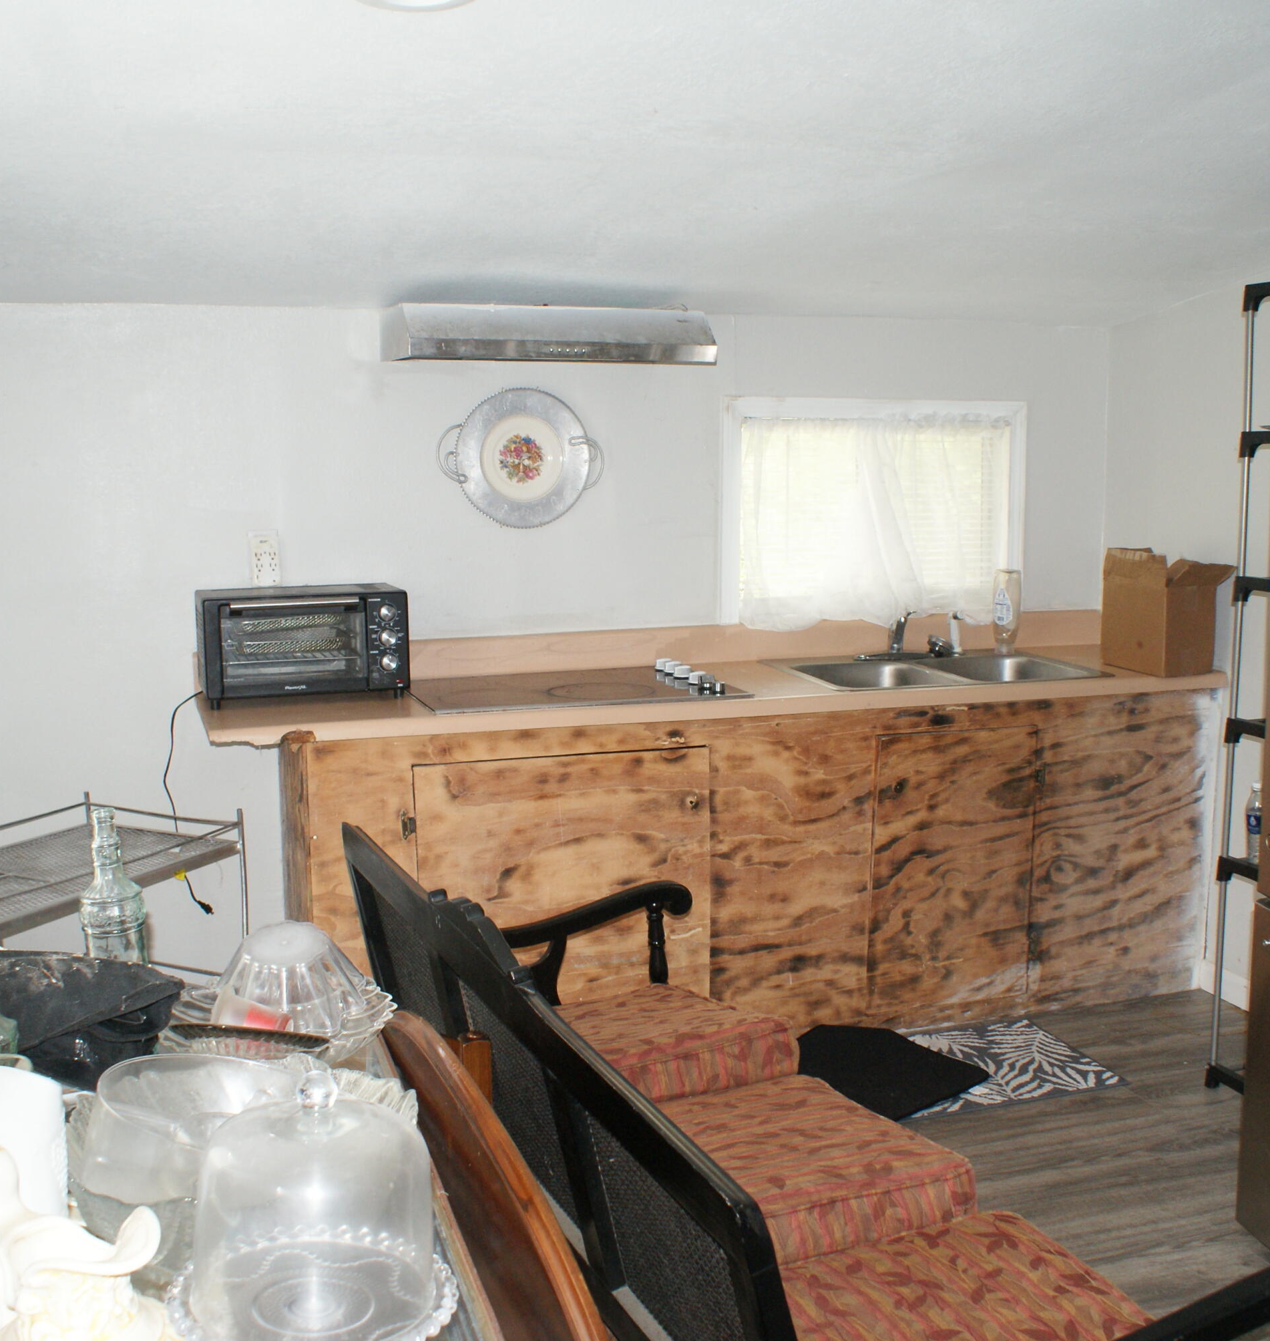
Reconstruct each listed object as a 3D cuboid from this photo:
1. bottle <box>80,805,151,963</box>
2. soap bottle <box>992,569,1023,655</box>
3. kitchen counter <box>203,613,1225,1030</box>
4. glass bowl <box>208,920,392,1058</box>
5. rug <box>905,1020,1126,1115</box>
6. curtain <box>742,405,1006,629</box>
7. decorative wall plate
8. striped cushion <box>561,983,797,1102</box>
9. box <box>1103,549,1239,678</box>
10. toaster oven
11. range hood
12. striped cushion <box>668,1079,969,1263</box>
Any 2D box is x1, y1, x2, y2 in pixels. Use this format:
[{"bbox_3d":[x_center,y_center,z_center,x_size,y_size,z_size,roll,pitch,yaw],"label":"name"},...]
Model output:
[{"bbox_3d":[-0.690,0.323,2.002,0.083,0.297,0.083,-3,8,-17],"label":"bottle"},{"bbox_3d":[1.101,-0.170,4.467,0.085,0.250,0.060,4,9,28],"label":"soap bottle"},{"bbox_3d":[0.255,0.419,4.128,2.742,1.017,0.683,-3,8,-17],"label":"kitchen counter"},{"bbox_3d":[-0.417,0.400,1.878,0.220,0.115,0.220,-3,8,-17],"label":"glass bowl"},{"bbox_3d":[0.755,0.981,3.723,0.772,0.012,0.446,-3,8,-17],"label":"rug"},{"bbox_3d":[0.719,-0.446,4.488,0.866,0.624,0.069,-3,8,-17],"label":"curtain"},{"bbox_3d":[-0.307,-0.580,4.112,0.465,0.382,0.040,-3,8,-17],"label":"decorative wall plate"},{"bbox_3d":[-0.069,0.682,2.704,0.535,0.101,0.544,-4,-2,-25],"label":"striped cushion"},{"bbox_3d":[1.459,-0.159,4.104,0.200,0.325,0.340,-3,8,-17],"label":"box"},{"bbox_3d":[-0.831,-0.065,3.756,0.485,0.275,0.320,-3,8,-17],"label":"toaster oven"},{"bbox_3d":[-0.241,-0.865,3.896,0.762,0.146,0.510,-3,8,-17],"label":"range hood"},{"bbox_3d":[0.136,0.749,2.267,0.535,0.099,0.535,-4,2,-25],"label":"striped cushion"}]

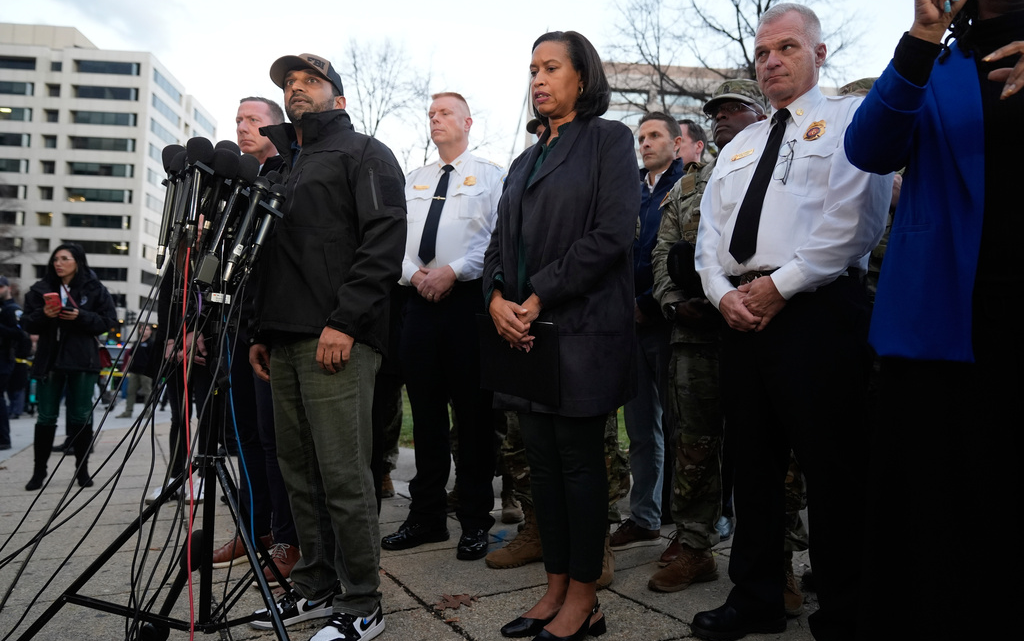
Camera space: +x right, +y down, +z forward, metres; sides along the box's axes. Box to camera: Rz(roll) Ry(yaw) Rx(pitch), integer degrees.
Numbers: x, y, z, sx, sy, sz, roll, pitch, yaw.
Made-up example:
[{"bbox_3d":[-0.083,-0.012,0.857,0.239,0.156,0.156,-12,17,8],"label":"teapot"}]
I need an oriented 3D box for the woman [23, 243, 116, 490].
[{"bbox_3d":[-2.982,0.281,4.616,0.540,1.630,0.420,2,-5,-20],"label":"woman"}]

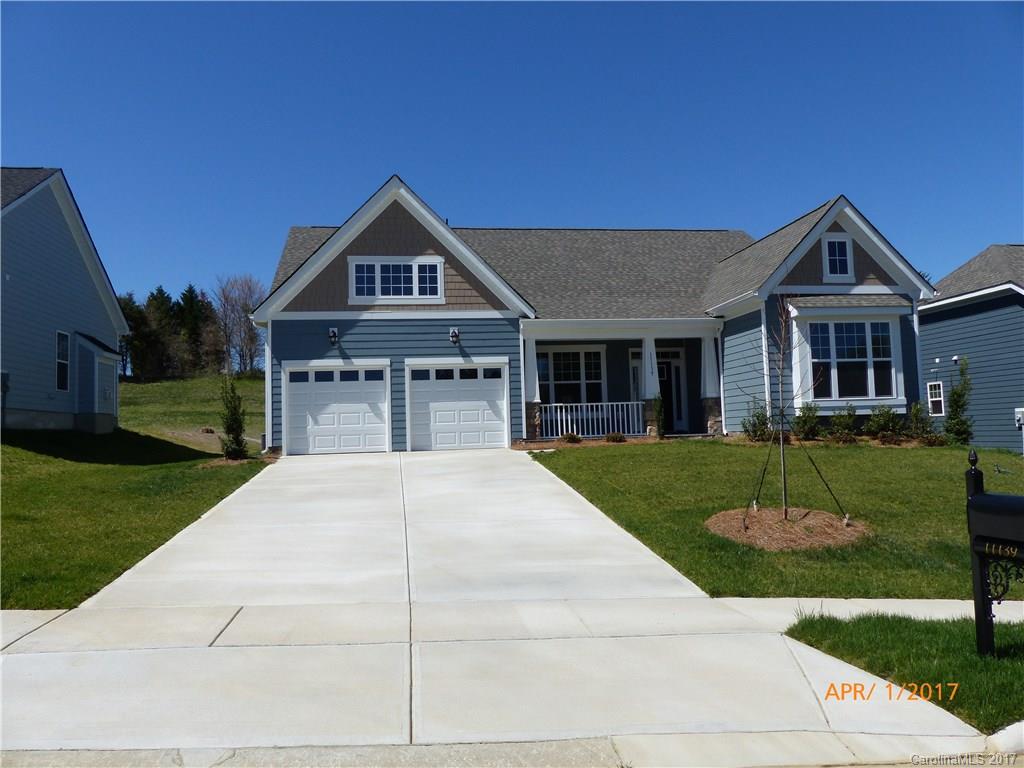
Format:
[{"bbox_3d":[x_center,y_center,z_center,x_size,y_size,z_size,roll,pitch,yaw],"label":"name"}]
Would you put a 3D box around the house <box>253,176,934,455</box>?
[{"bbox_3d":[1.187,-1.593,22.910,15.840,6.920,13.380,-1,-4,-7],"label":"house"}]

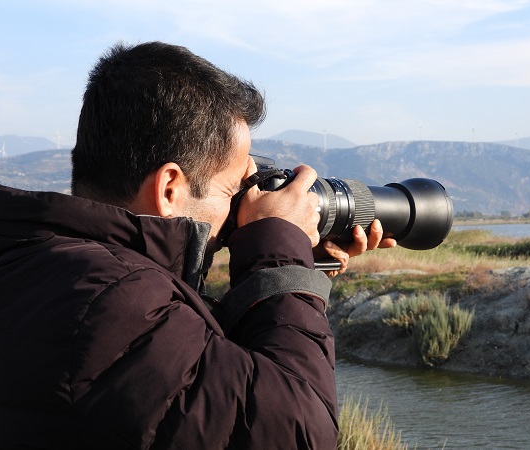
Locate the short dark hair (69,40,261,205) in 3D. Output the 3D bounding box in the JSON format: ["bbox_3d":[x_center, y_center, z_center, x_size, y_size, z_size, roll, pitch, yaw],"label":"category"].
[{"bbox_3d":[-0.109,-0.108,1.180,0.210,0.188,0.172,12,-4,-22],"label":"short dark hair"}]

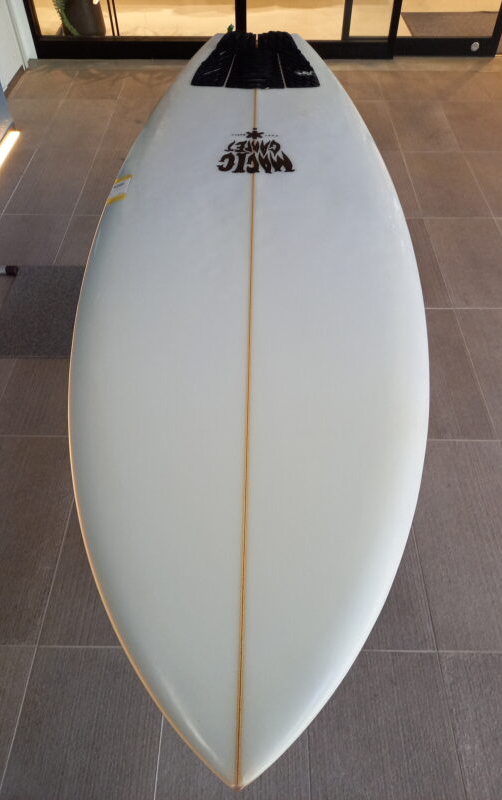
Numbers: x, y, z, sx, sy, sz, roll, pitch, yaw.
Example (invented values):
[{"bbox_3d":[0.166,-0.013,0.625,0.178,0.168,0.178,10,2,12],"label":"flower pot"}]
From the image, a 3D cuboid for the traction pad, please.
[{"bbox_3d":[0.014,-0.888,1.500,0.315,0.037,0.285,1,51,0],"label":"traction pad"}]

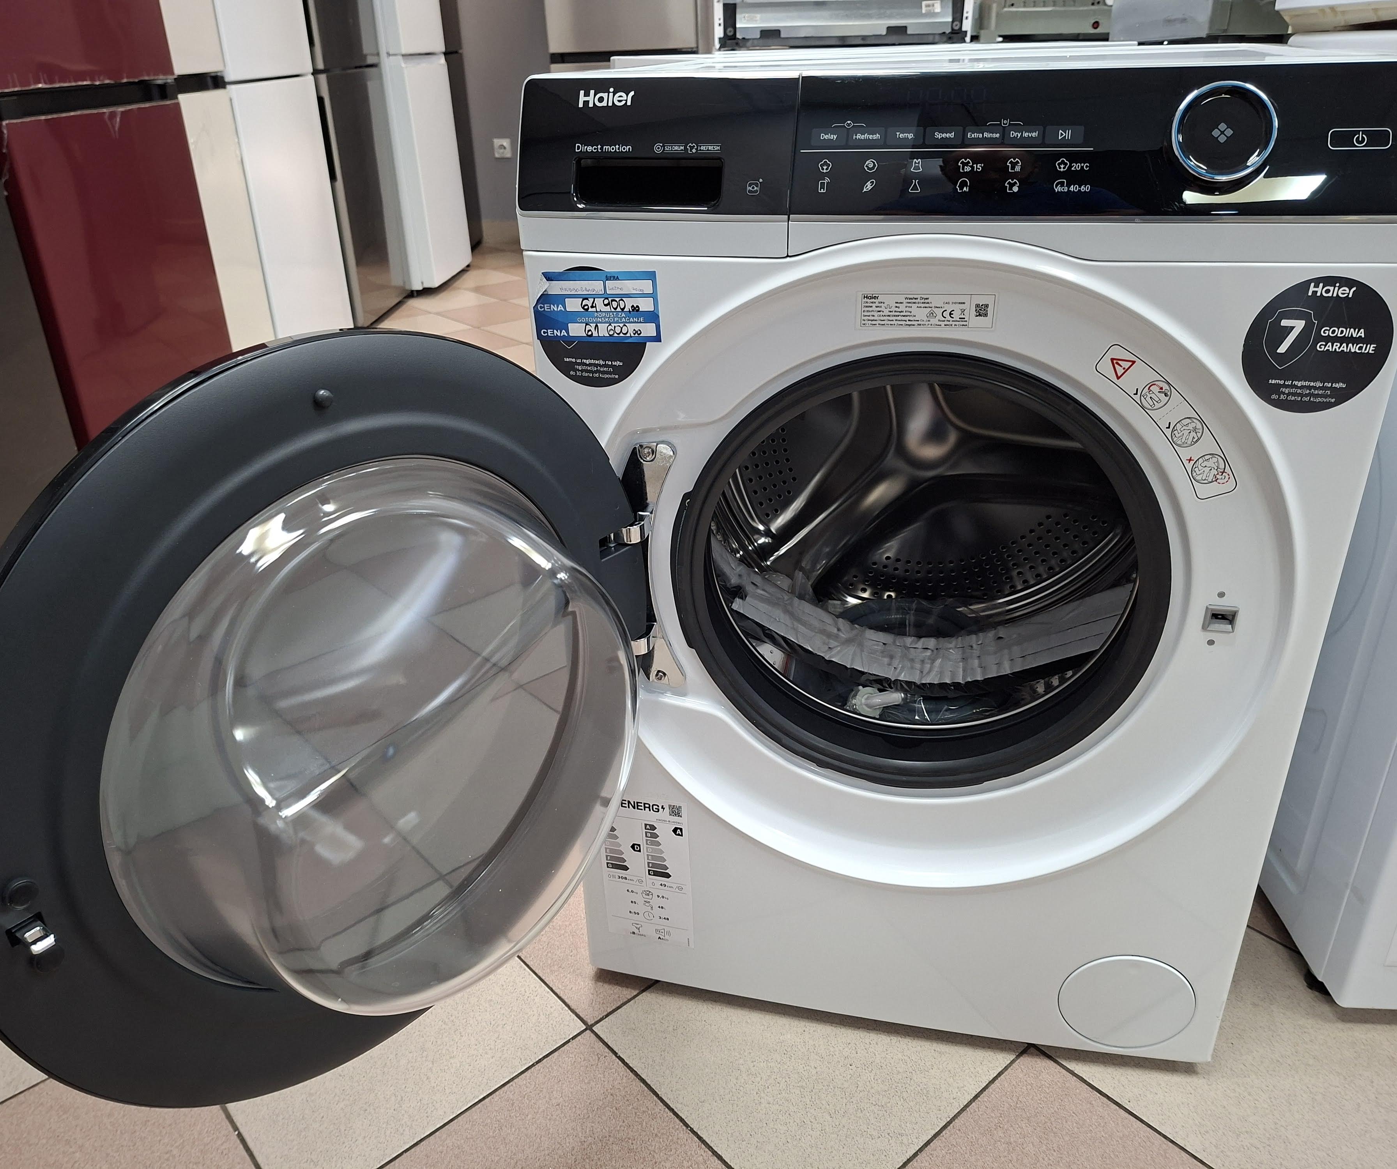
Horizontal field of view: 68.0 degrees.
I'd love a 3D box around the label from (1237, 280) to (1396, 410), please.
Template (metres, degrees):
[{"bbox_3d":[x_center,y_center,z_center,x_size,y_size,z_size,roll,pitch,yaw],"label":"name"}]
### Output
[{"bbox_3d":[0.405,-0.156,0.679,0.089,0.089,0.004,4,26,12],"label":"label"}]

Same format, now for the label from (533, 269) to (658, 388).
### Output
[{"bbox_3d":[-0.076,-0.192,0.778,0.098,0.090,0.004,4,26,12],"label":"label"}]

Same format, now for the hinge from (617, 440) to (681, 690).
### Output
[{"bbox_3d":[-0.038,-0.011,0.863,0.047,0.218,0.036,4,26,12],"label":"hinge"}]

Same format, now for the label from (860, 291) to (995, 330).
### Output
[{"bbox_3d":[0.161,-0.193,0.733,0.095,0.025,0.004,4,26,12],"label":"label"}]

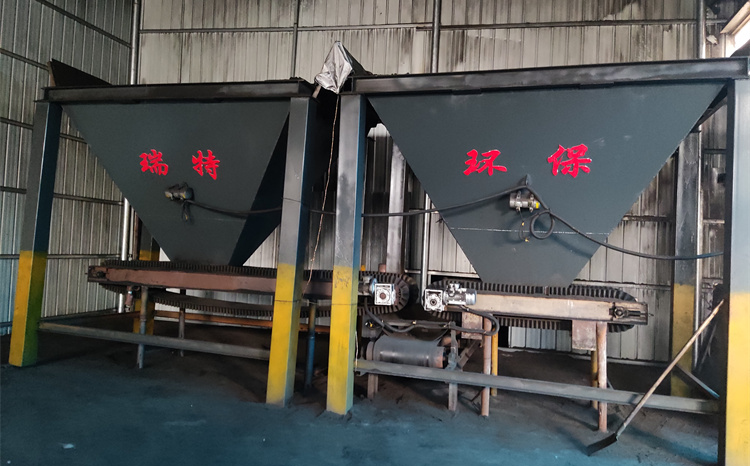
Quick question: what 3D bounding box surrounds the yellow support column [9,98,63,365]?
[{"bbox_3d":[-3.873,-0.007,6.210,0.193,2.964,0.193,3,-3,16],"label":"yellow support column"}]

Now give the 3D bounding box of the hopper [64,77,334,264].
[{"bbox_3d":[-2.005,-0.549,6.730,3.256,1.847,2.115,3,-3,16],"label":"hopper"}]

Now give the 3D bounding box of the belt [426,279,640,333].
[{"bbox_3d":[1.588,0.691,5.453,1.997,0.426,0.874,2,-2,19],"label":"belt"}]

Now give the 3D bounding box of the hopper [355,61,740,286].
[{"bbox_3d":[1.609,-0.397,5.600,3.338,1.840,2.115,2,-2,19],"label":"hopper"}]

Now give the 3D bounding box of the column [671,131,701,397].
[{"bbox_3d":[3.414,0.372,5.990,0.193,2.891,0.193,2,-2,19],"label":"column"}]

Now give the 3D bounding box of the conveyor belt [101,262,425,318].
[{"bbox_3d":[-1.447,0.640,6.402,3.931,0.447,0.863,3,-3,16],"label":"conveyor belt"}]

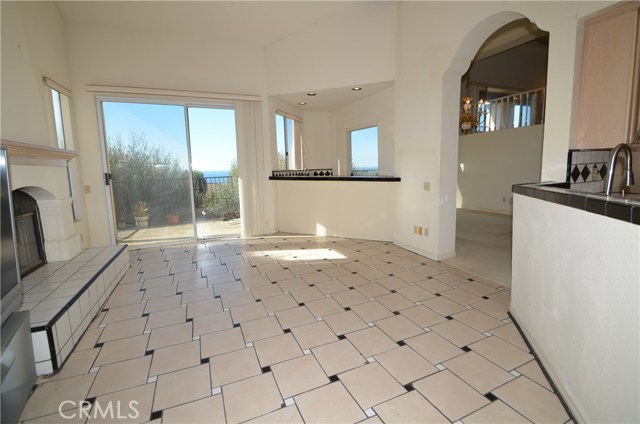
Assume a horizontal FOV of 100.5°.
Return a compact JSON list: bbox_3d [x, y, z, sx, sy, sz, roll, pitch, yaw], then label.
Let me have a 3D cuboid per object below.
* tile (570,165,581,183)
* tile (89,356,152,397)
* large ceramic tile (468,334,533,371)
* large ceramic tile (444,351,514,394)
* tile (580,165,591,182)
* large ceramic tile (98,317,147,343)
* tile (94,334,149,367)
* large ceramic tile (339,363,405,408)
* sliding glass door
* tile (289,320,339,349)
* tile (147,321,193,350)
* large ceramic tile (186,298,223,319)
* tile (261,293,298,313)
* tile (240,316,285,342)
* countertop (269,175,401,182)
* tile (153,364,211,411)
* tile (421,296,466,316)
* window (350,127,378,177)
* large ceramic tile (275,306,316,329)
[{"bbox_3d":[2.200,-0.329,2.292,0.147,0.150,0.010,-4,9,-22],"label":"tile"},{"bbox_3d":[-1.235,1.021,1.667,0.298,0.010,0.298,-4,9,-24],"label":"tile"},{"bbox_3d":[1.239,0.968,1.835,0.297,0.010,0.297,-4,9,-25],"label":"large ceramic tile"},{"bbox_3d":[0.963,0.977,1.627,0.290,0.010,0.290,-5,9,-26],"label":"large ceramic tile"},{"bbox_3d":[2.395,-0.349,2.400,0.150,0.150,0.010,-4,9,-24],"label":"tile"},{"bbox_3d":[-1.546,0.930,2.105,0.290,0.010,0.290,-5,9,-26],"label":"large ceramic tile"},{"bbox_3d":[-1.387,0.977,1.884,0.289,0.010,0.289,-4,9,-23],"label":"tile"},{"bbox_3d":[0.297,1.007,1.561,0.289,0.010,0.289,-4,9,-23],"label":"large ceramic tile"},{"bbox_3d":[-2.467,-0.655,4.635,2.200,2.411,0.100,-3,9,-12],"label":"sliding glass door"},{"bbox_3d":[-0.047,0.947,2.057,0.297,0.010,0.297,-4,9,-25],"label":"tile"},{"bbox_3d":[-1.162,0.965,2.082,0.298,0.010,0.298,-4,9,-24],"label":"tile"},{"bbox_3d":[-1.074,0.895,2.483,0.297,0.010,0.297,-4,9,-25],"label":"large ceramic tile"},{"bbox_3d":[-0.396,0.891,2.595,0.298,0.010,0.298,-4,9,-24],"label":"tile"},{"bbox_3d":[-0.478,0.952,2.172,0.298,0.010,0.298,-4,9,-24],"label":"tile"},{"bbox_3d":[0.232,-0.616,4.979,2.500,0.060,0.450,3,10,24],"label":"countertop"},{"bbox_3d":[-0.809,1.032,1.583,0.298,0.010,0.298,-4,9,-24],"label":"tile"},{"bbox_3d":[1.131,0.864,2.436,0.289,0.010,0.289,-4,9,-23],"label":"tile"},{"bbox_3d":[0.875,-1.153,5.200,0.080,0.920,0.930,-5,9,-26],"label":"window"},{"bbox_3d":[-0.216,0.913,2.311,0.297,0.010,0.297,-4,9,-25],"label":"large ceramic tile"}]

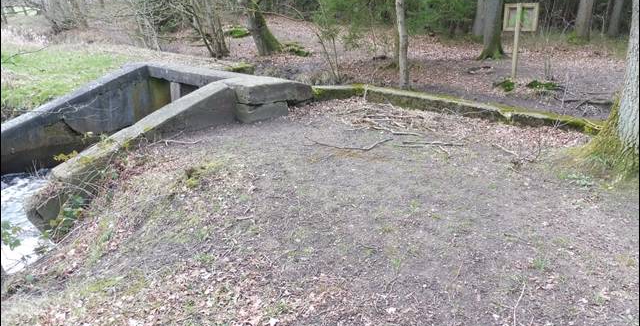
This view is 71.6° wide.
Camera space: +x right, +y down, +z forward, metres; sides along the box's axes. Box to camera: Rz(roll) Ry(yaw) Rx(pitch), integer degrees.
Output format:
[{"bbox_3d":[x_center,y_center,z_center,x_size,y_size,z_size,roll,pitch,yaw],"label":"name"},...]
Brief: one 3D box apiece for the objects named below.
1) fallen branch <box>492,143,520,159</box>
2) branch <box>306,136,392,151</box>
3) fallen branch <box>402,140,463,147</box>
[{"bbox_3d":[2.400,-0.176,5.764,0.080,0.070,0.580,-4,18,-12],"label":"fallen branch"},{"bbox_3d":[0.380,-0.280,6.077,1.230,0.080,0.500,1,18,3],"label":"branch"},{"bbox_3d":[1.550,-0.271,6.080,0.850,0.060,0.110,3,18,9],"label":"fallen branch"}]

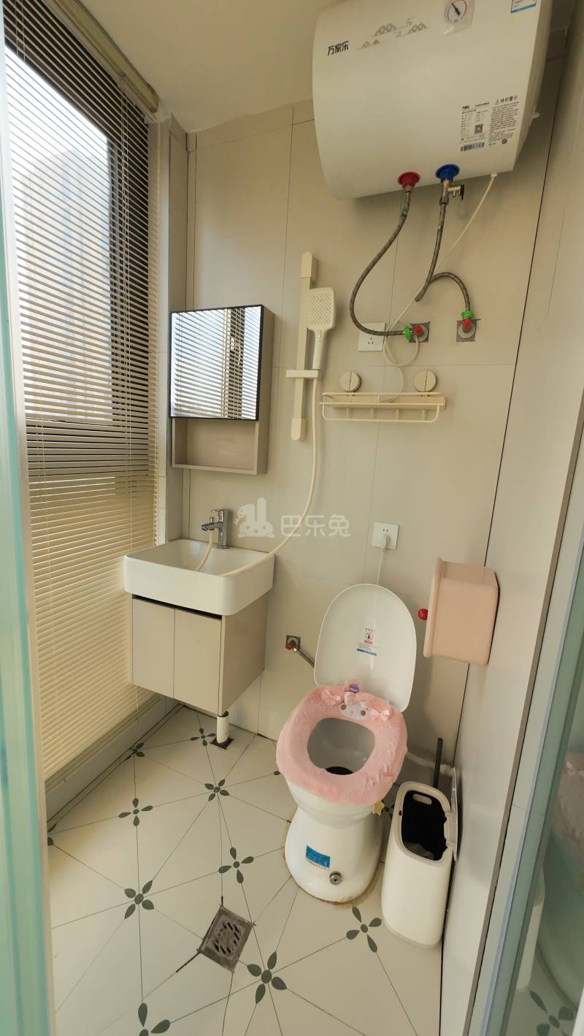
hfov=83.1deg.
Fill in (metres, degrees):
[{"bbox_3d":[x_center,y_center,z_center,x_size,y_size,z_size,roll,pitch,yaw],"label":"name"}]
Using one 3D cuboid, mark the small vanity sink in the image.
[{"bbox_3d":[-0.348,0.212,1.296,0.455,0.138,0.335,7,9,20],"label":"small vanity sink"}]

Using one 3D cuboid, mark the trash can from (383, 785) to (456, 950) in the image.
[{"bbox_3d":[0.352,0.956,0.929,0.152,0.265,0.210,7,9,20],"label":"trash can"}]

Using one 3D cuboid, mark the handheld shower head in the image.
[{"bbox_3d":[0.098,-0.633,1.118,0.088,0.255,0.060,7,17,20],"label":"handheld shower head"}]

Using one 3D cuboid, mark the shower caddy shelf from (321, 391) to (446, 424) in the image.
[{"bbox_3d":[0.295,-0.362,1.093,0.388,0.095,0.115,7,9,20],"label":"shower caddy shelf"}]

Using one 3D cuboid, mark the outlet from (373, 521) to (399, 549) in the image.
[{"bbox_3d":[0.336,0.066,1.183,0.086,0.086,0.012,7,9,20],"label":"outlet"}]

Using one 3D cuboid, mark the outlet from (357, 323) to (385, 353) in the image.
[{"bbox_3d":[0.273,-0.619,1.126,0.086,0.086,0.012,7,9,20],"label":"outlet"}]

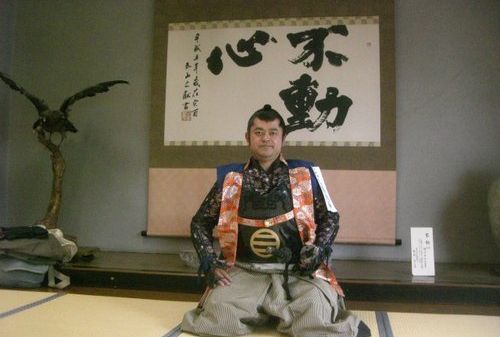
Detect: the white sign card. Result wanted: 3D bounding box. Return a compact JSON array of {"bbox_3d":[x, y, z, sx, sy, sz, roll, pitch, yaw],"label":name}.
[{"bbox_3d":[1.059,0.512,3.360,0.135,0.295,0.020,1,-10,3],"label":"white sign card"}]

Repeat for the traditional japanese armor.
[{"bbox_3d":[0.090,0.251,2.680,0.350,0.410,0.250,1,-2,6],"label":"traditional japanese armor"}]

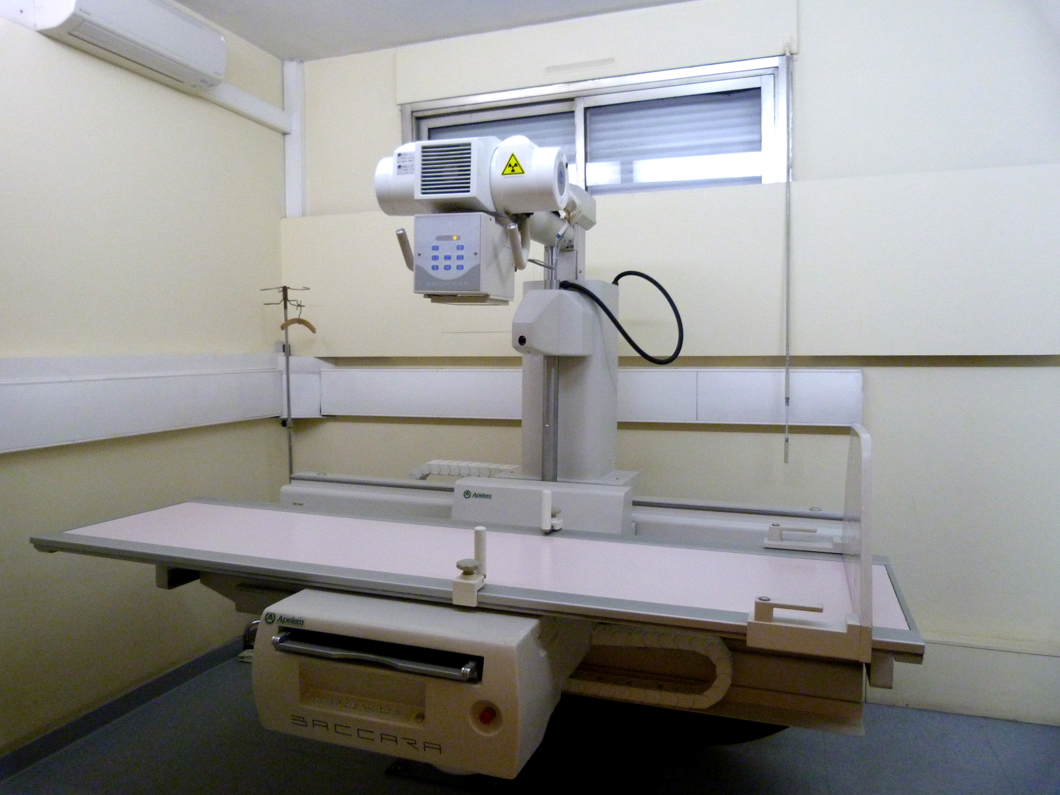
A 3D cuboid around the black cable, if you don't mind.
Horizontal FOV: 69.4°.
[{"bbox_3d":[0.301,-0.255,2.421,0.350,0.307,0.220,1,4,20],"label":"black cable"}]

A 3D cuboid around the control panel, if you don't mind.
[{"bbox_3d":[-0.162,-0.346,1.934,0.178,0.195,0.234,2,4,17],"label":"control panel"}]

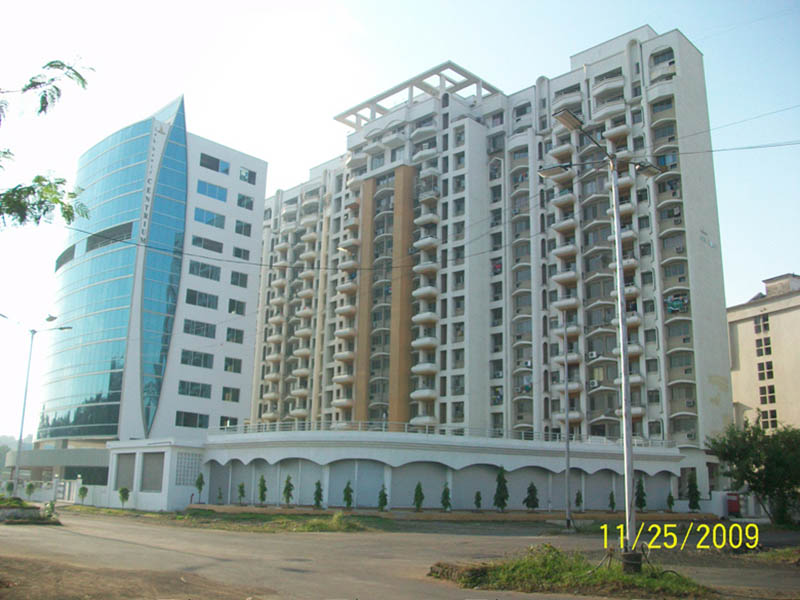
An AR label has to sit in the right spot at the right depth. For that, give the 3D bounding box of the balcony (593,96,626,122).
[{"bbox_3d":[21.621,-19.885,76.948,3.405,1.374,1.400,-12,-20,43],"label":"balcony"}]

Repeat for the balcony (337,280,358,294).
[{"bbox_3d":[-6.799,-1.458,95.408,1.200,1.000,2.950,14,-19,-43],"label":"balcony"}]

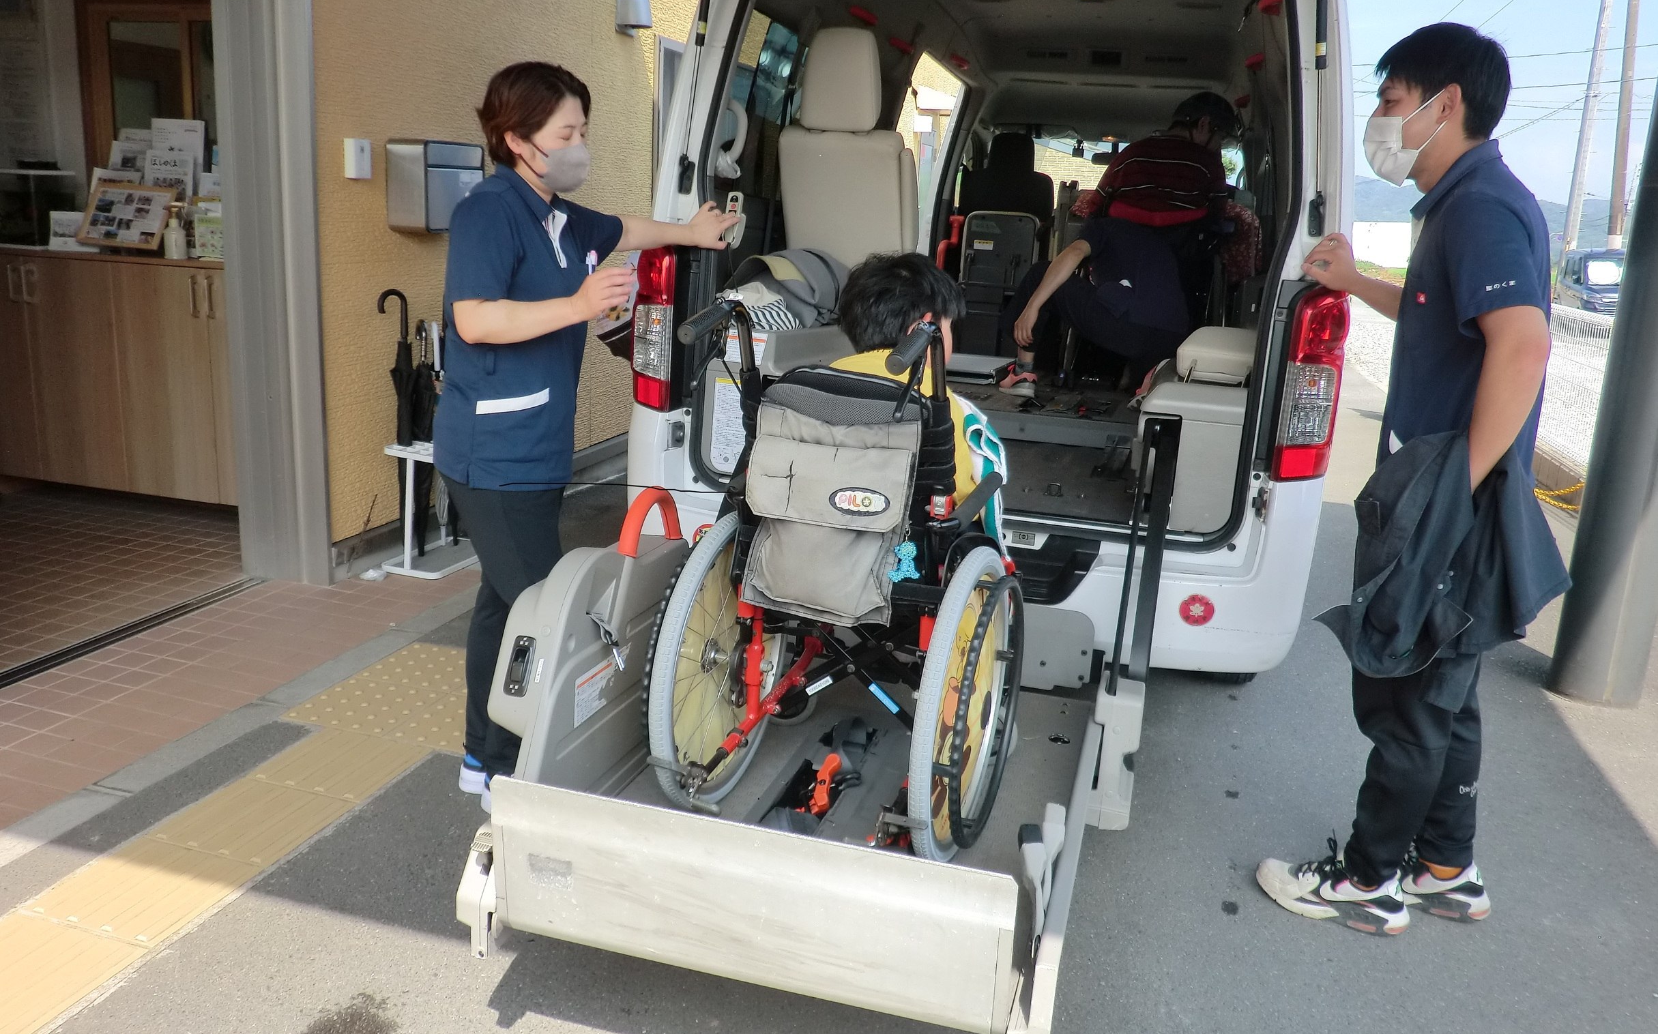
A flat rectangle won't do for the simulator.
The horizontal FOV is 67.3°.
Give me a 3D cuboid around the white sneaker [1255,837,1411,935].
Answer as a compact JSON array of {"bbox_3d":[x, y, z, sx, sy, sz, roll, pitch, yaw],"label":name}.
[{"bbox_3d":[1.030,0.742,2.531,0.285,0.115,0.108,8,13,22],"label":"white sneaker"}]

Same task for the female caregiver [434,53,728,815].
[{"bbox_3d":[-0.565,-0.150,2.780,0.640,1.610,0.560,5,12,11],"label":"female caregiver"}]

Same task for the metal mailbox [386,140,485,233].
[{"bbox_3d":[-1.489,-1.240,4.732,0.152,0.315,0.410,5,12,12],"label":"metal mailbox"}]

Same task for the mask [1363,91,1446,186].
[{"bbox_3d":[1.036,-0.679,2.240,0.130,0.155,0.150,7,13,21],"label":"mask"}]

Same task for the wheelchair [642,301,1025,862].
[{"bbox_3d":[0.084,0.077,2.387,0.590,0.940,0.920,7,12,19],"label":"wheelchair"}]

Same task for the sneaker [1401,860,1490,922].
[{"bbox_3d":[1.220,0.737,2.596,0.285,0.115,0.108,8,13,22],"label":"sneaker"}]

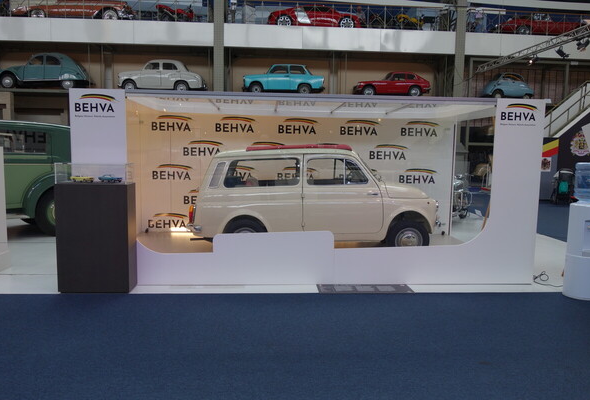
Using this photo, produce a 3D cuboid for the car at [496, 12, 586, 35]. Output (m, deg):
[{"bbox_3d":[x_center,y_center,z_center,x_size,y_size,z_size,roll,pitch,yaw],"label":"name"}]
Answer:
[{"bbox_3d":[11.070,-7.607,20.977,4.400,1.230,1.660,1,6,-4],"label":"car"}]

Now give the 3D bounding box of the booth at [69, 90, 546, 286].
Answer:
[{"bbox_3d":[0.123,-0.218,6.067,4.900,1.990,2.550,1,6,-4],"label":"booth"}]

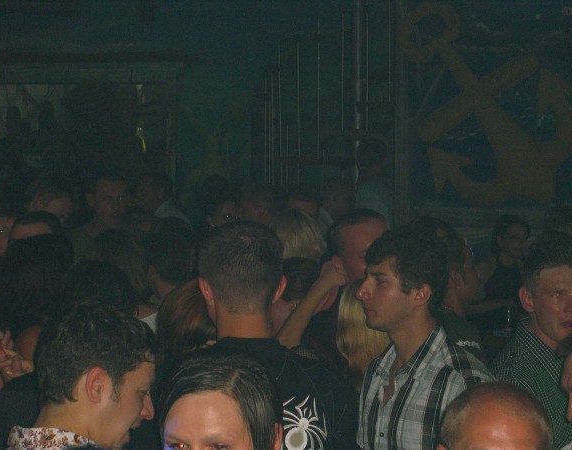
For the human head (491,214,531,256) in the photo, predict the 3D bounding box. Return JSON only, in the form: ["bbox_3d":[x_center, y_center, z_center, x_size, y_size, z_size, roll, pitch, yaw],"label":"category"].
[{"bbox_3d":[1.022,0.045,9.000,0.180,0.200,0.200,-1,3,-27],"label":"human head"}]

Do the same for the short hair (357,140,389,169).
[{"bbox_3d":[0.438,-0.357,10.000,0.160,0.165,0.190,0,3,0],"label":"short hair"}]

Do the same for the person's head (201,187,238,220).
[{"bbox_3d":[-0.269,-0.087,8.000,0.165,0.145,0.180,-1,3,-18],"label":"person's head"}]

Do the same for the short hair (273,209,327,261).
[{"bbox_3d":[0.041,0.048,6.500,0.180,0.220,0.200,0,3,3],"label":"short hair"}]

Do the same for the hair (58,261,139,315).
[{"bbox_3d":[-0.429,0.163,4.500,0.185,0.190,0.210,0,3,0],"label":"hair"}]

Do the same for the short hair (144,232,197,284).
[{"bbox_3d":[-0.351,0.102,6.000,0.165,0.165,0.190,-1,3,-24],"label":"short hair"}]

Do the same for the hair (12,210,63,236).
[{"bbox_3d":[-0.817,0.005,6.500,0.165,0.120,0.190,1,3,21],"label":"hair"}]

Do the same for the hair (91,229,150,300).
[{"bbox_3d":[-0.469,0.112,5.600,0.180,0.220,0.200,0,3,3],"label":"hair"}]

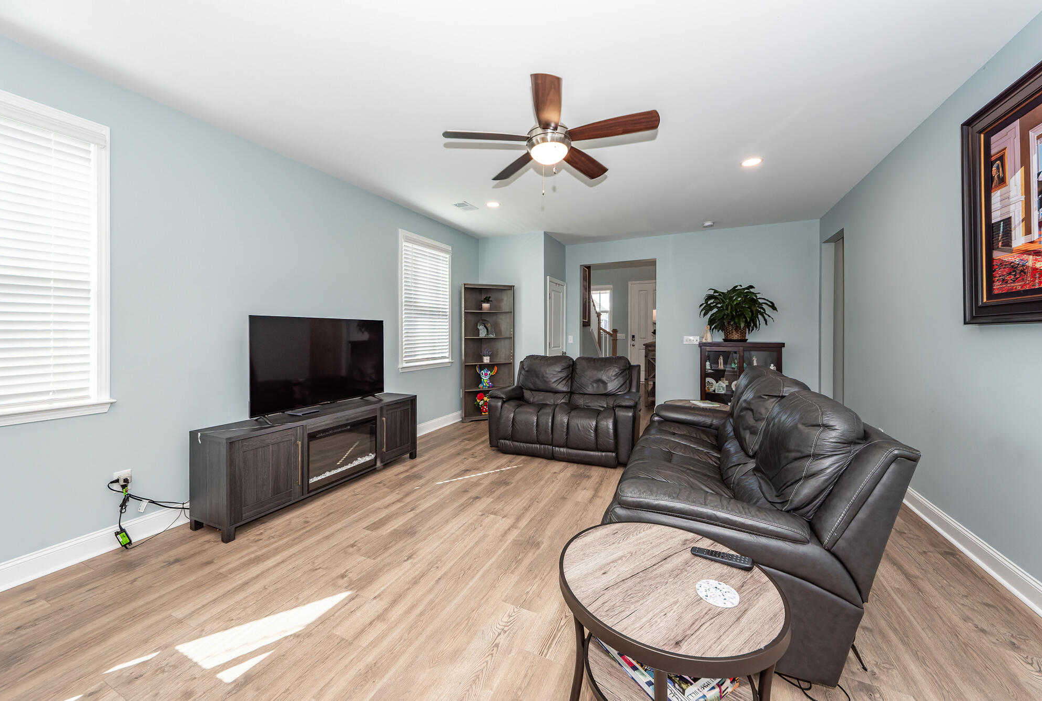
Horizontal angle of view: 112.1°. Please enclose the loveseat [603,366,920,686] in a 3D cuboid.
[{"bbox_3d":[1.233,0.675,2.166,1.070,1.030,1.630,1,3,24],"label":"loveseat"}]

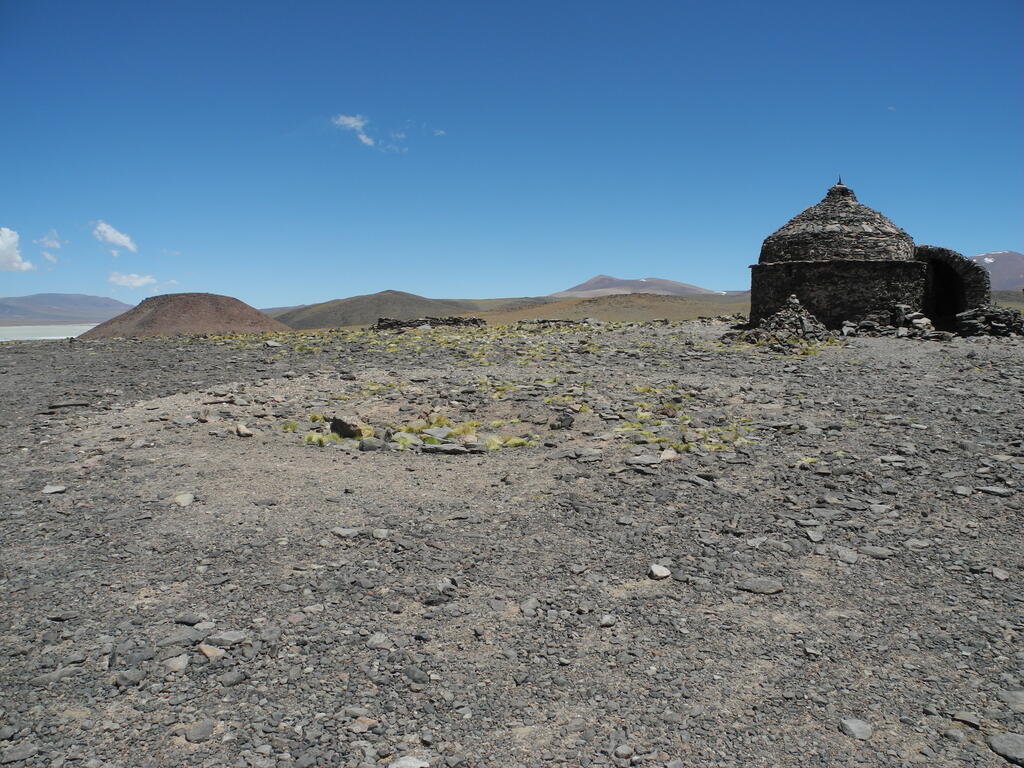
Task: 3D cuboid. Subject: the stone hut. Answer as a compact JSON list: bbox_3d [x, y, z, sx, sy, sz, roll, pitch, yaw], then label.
[{"bbox_3d":[9.770,-3.505,22.811,6.079,4.111,4.554,2,5,21],"label":"stone hut"}]

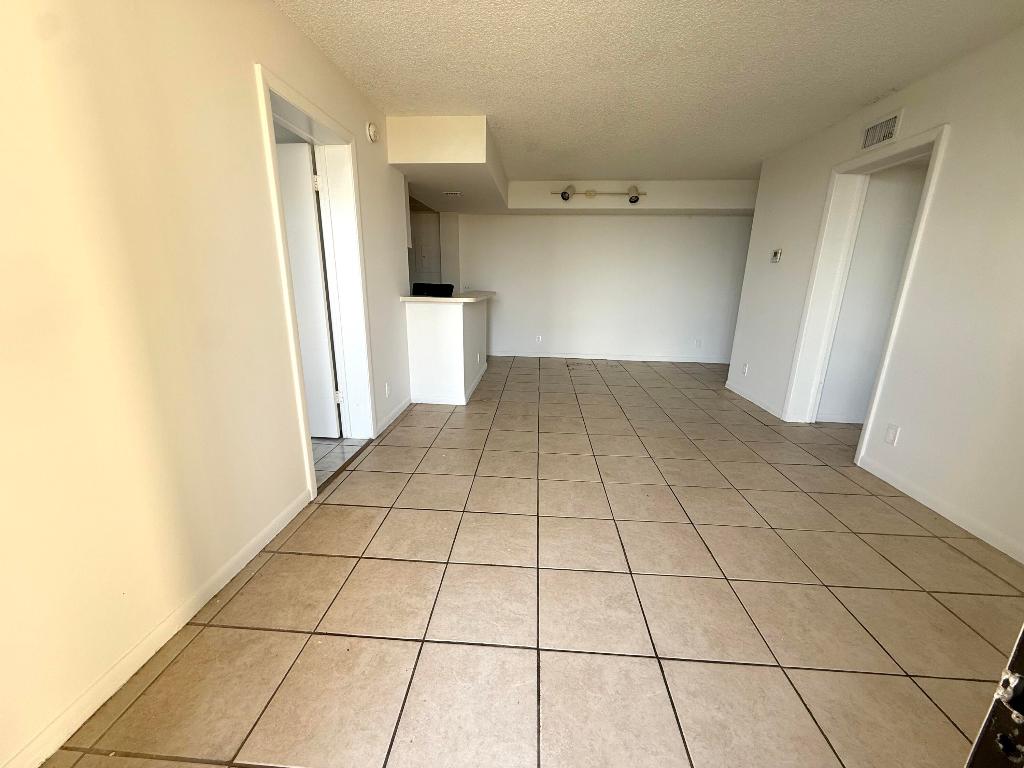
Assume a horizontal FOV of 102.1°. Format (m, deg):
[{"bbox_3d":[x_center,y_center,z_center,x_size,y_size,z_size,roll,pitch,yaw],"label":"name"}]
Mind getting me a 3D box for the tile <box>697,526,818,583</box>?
[{"bbox_3d":[1.147,0.808,1.978,0.402,0.012,0.402,2,15,3],"label":"tile"}]

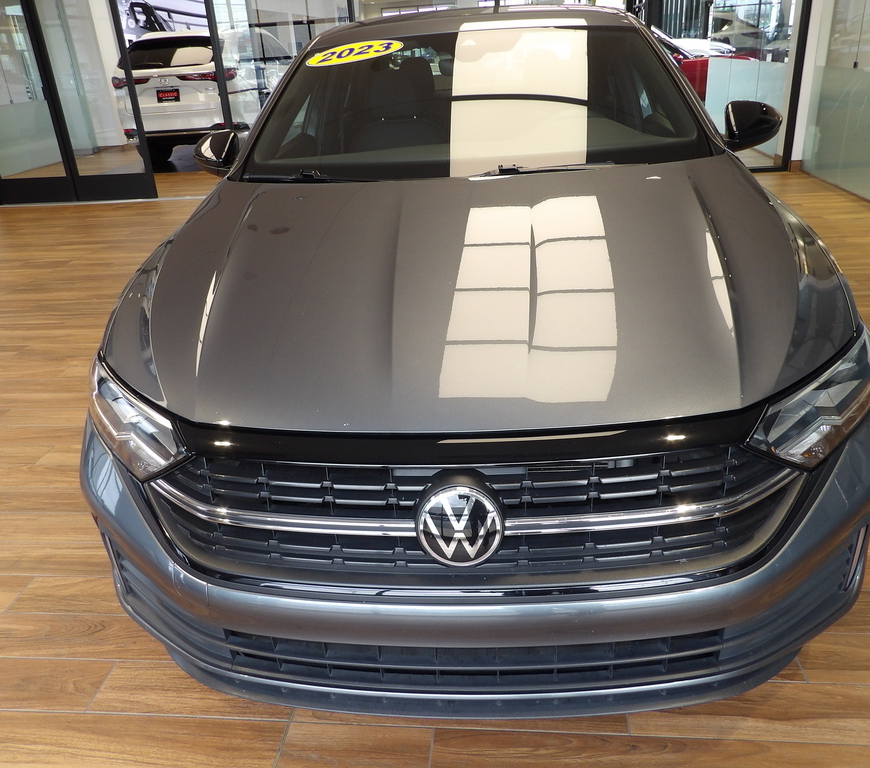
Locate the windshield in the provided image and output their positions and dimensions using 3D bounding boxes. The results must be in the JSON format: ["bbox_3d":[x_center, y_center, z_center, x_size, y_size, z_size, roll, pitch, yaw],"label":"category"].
[{"bbox_3d":[0.120,-0.887,2.251,1.420,0.150,0.880,-1,53,5],"label":"windshield"}]

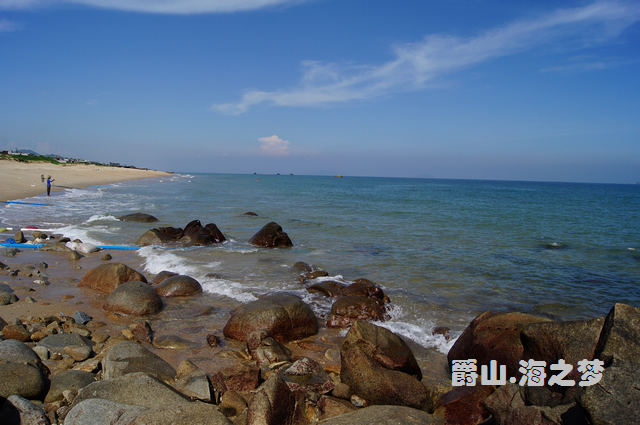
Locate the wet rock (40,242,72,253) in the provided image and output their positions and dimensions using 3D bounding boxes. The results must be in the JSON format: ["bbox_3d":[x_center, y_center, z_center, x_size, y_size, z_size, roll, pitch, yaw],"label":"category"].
[{"bbox_3d":[-6.723,0.889,12.200,0.760,0.200,0.580,-1,5,-29],"label":"wet rock"}]

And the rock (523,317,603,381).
[{"bbox_3d":[2.351,1.355,4.700,0.740,0.580,0.620,4,5,28],"label":"rock"}]

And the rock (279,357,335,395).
[{"bbox_3d":[-0.107,1.557,4.656,0.506,0.275,0.405,1,4,-1],"label":"rock"}]

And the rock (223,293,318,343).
[{"bbox_3d":[-0.680,1.396,6.728,1.327,0.509,0.995,1,4,-6],"label":"rock"}]

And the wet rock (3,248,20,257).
[{"bbox_3d":[-7.428,0.957,11.524,0.344,0.176,0.275,-1,5,-33],"label":"wet rock"}]

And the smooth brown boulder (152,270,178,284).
[{"bbox_3d":[-3.019,1.280,9.436,0.525,0.243,0.394,0,5,-18],"label":"smooth brown boulder"}]

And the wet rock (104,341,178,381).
[{"bbox_3d":[-1.866,1.498,4.925,0.760,0.364,0.600,0,5,-21],"label":"wet rock"}]

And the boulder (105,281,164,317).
[{"bbox_3d":[-2.946,1.324,7.550,0.931,0.448,0.792,0,5,-21],"label":"boulder"}]

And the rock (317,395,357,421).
[{"bbox_3d":[0.139,1.543,3.800,0.310,0.180,0.250,2,4,3],"label":"rock"}]

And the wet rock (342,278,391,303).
[{"bbox_3d":[0.833,1.378,8.507,0.853,0.389,0.725,2,4,6],"label":"wet rock"}]

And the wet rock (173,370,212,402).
[{"bbox_3d":[-1.131,1.548,4.288,0.340,0.198,0.289,0,5,-15],"label":"wet rock"}]

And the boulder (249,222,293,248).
[{"bbox_3d":[-1.493,0.664,14.782,1.365,0.730,1.092,1,4,-6],"label":"boulder"}]

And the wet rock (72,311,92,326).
[{"bbox_3d":[-3.070,1.364,6.200,0.230,0.165,0.200,-1,5,-26],"label":"wet rock"}]

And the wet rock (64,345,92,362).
[{"bbox_3d":[-2.566,1.485,5.091,0.297,0.148,0.250,-1,5,-27],"label":"wet rock"}]

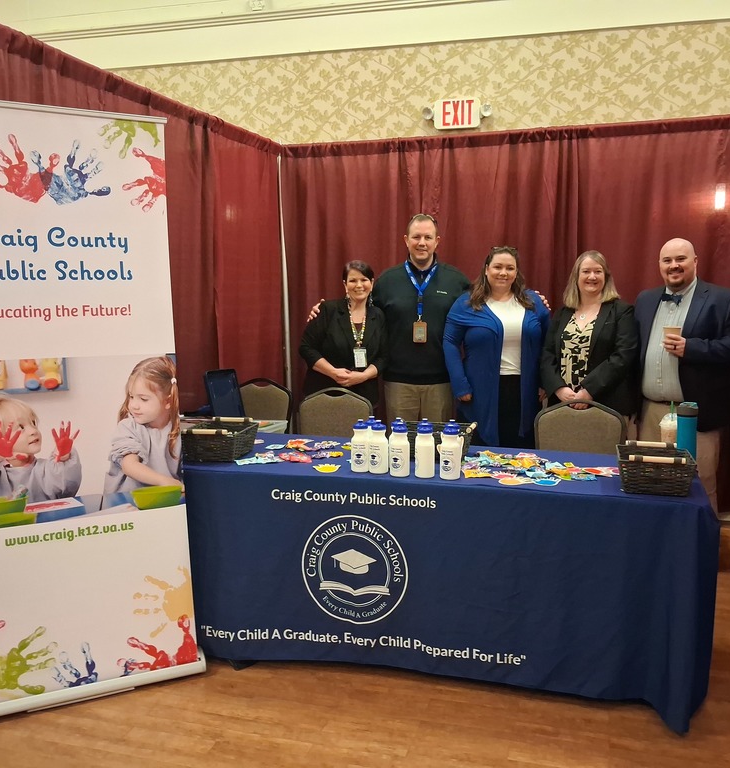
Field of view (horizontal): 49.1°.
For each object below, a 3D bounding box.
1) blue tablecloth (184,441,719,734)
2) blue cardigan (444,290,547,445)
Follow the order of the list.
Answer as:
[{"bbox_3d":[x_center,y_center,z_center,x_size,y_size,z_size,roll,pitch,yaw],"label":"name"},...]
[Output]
[{"bbox_3d":[0.132,0.690,3.354,2.420,0.750,0.860,2,7,17],"label":"blue tablecloth"},{"bbox_3d":[0.687,-0.077,4.206,0.550,0.836,0.340,-1,7,-3],"label":"blue cardigan"}]

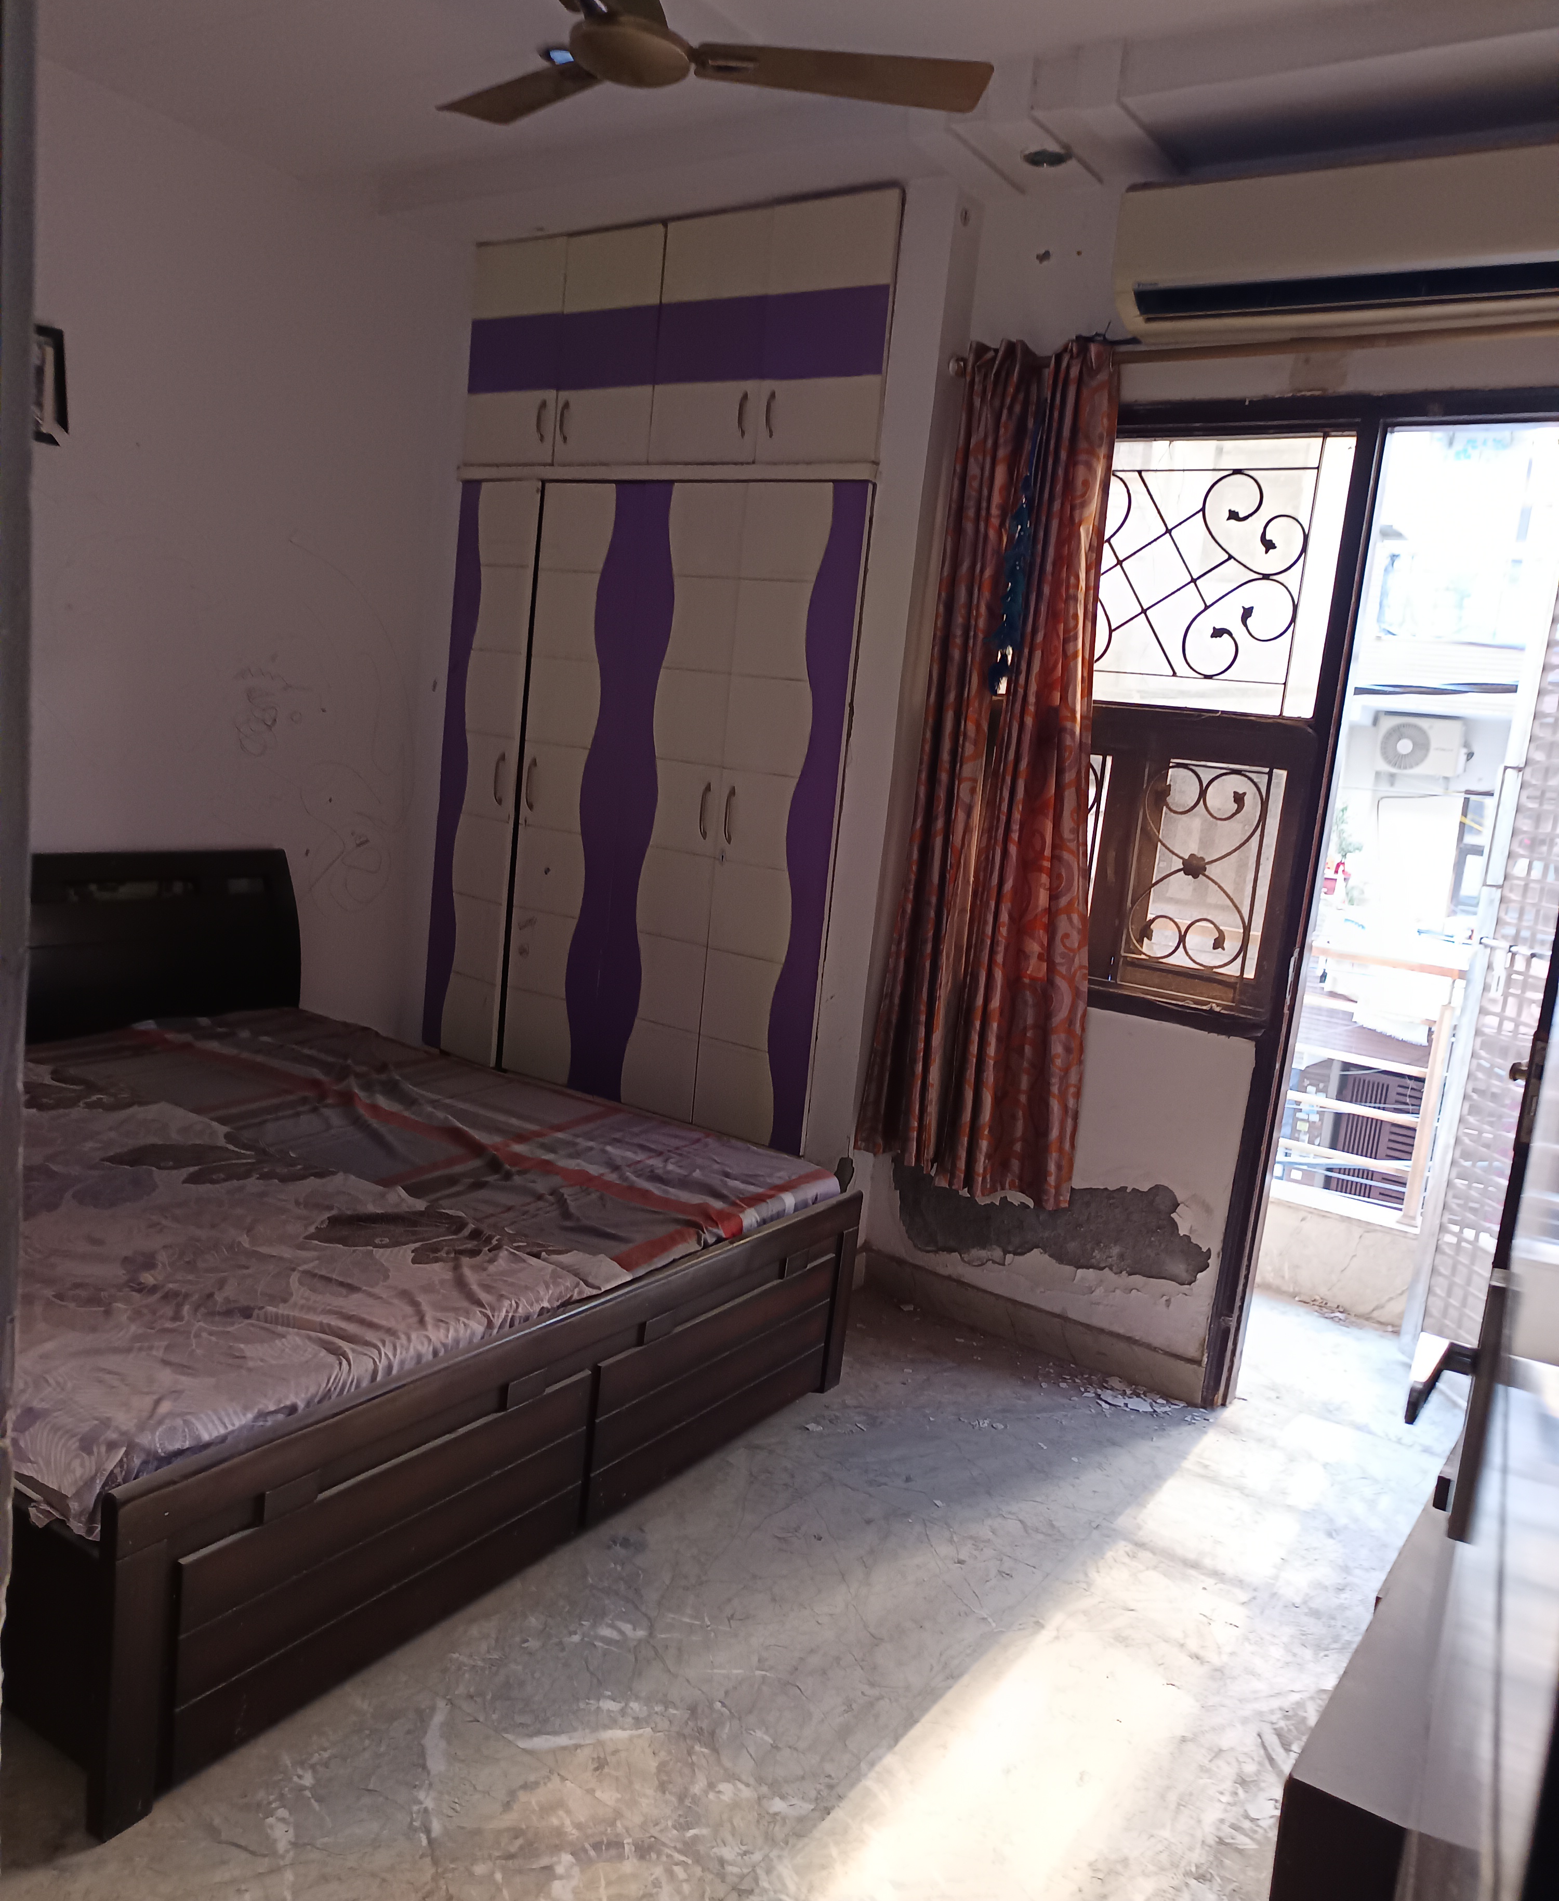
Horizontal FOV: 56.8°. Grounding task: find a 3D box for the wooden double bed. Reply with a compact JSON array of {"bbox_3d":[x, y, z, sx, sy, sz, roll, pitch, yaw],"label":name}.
[{"bbox_3d":[-1.160,0.435,3.139,2.027,1.008,1.860,12,11,33],"label":"wooden double bed"}]

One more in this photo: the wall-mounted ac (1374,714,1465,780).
[{"bbox_3d":[6.573,-2.082,14.796,0.790,0.550,0.300,12,11,33],"label":"wall-mounted ac"}]

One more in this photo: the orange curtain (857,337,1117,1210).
[{"bbox_3d":[0.577,-0.426,3.581,0.589,2.075,0.147,12,11,33],"label":"orange curtain"}]

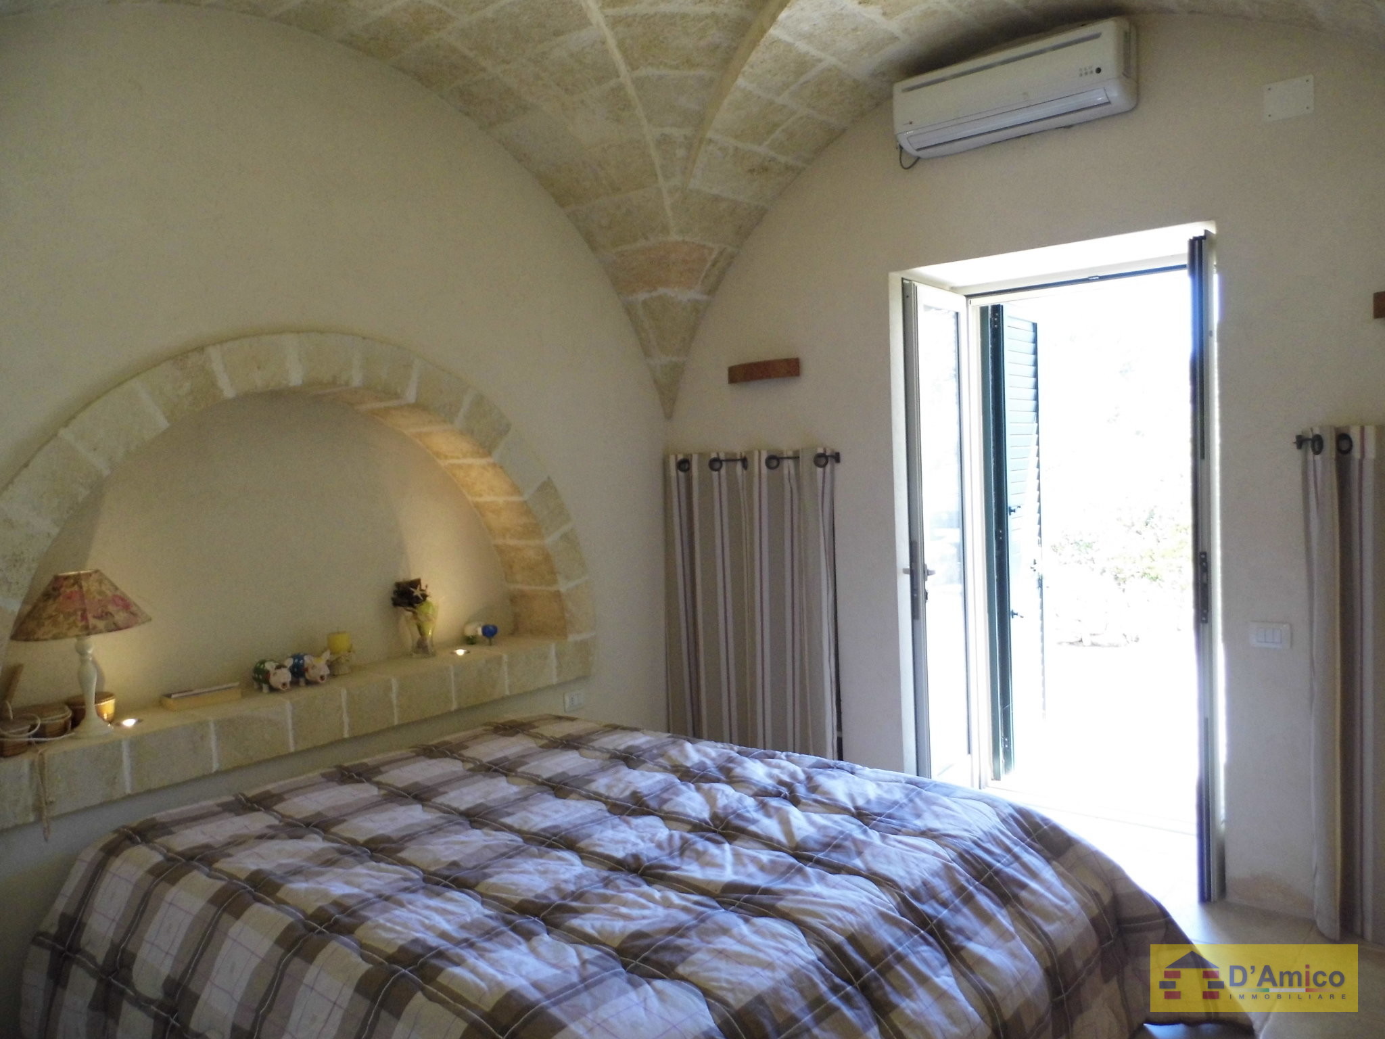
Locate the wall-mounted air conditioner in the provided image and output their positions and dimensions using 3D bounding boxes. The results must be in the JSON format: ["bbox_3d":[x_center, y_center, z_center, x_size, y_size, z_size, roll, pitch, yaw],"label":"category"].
[{"bbox_3d":[1.142,-1.527,3.598,0.814,0.262,0.200,0,4,39],"label":"wall-mounted air conditioner"}]

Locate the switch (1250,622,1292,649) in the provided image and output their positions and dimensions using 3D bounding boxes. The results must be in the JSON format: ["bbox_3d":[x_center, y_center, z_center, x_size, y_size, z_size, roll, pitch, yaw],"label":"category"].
[{"bbox_3d":[1.891,0.381,3.272,0.113,0.084,0.012,0,4,39],"label":"switch"}]

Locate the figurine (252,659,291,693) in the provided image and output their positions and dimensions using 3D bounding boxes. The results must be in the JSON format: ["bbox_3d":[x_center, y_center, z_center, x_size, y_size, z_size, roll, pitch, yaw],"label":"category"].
[{"bbox_3d":[-1.506,0.559,3.584,0.118,0.098,0.080,-1,3,19],"label":"figurine"}]

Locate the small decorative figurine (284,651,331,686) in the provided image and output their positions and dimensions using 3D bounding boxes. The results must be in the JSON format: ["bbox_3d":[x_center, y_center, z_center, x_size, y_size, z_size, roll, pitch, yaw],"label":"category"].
[{"bbox_3d":[-1.410,0.545,3.670,0.132,0.110,0.088,-1,3,19],"label":"small decorative figurine"}]

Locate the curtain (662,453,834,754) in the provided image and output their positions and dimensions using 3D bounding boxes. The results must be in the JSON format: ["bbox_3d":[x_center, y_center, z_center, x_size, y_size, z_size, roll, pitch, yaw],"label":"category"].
[{"bbox_3d":[0.274,0.503,4.504,0.920,1.595,0.100,0,4,39],"label":"curtain"}]

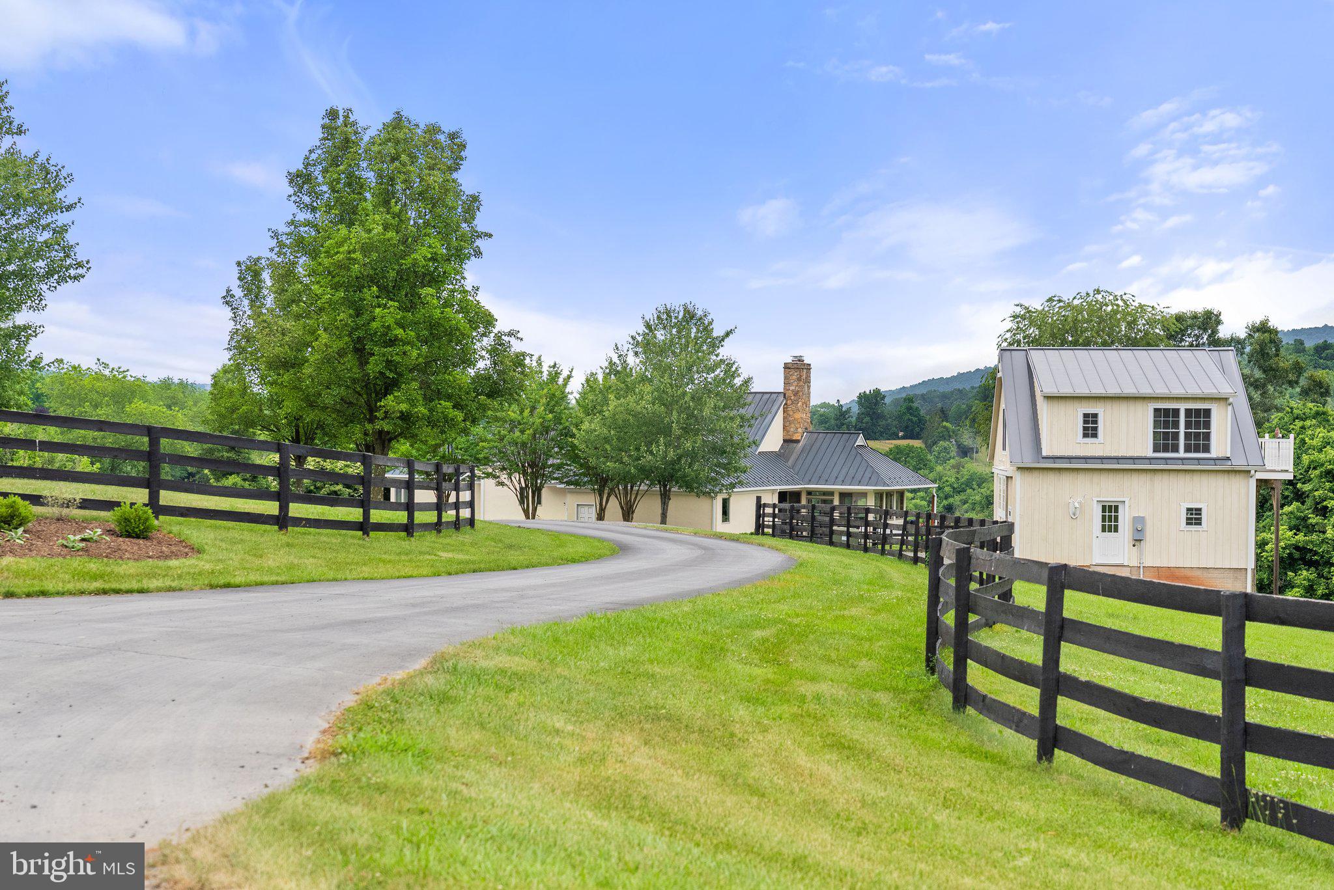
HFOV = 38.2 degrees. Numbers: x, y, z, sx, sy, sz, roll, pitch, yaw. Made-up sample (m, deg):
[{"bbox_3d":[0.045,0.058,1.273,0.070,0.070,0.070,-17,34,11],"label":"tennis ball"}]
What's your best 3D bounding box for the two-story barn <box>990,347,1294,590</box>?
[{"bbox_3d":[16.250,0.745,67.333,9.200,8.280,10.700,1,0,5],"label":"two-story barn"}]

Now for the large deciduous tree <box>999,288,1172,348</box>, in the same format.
[{"bbox_3d":[19.729,-0.323,92.000,9.800,14.000,9.500,1,0,0],"label":"large deciduous tree"}]

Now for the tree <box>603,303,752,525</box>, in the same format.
[{"bbox_3d":[0.511,-1.375,90.000,6.900,10.489,6.700,1,0,0],"label":"tree"}]

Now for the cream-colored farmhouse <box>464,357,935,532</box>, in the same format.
[{"bbox_3d":[1.603,-0.017,110.569,23.338,10.002,16.376,1,0,27],"label":"cream-colored farmhouse"}]

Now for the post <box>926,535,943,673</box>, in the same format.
[{"bbox_3d":[2.618,1.564,18.900,0.130,1.340,0.130,1,0,8],"label":"post"}]

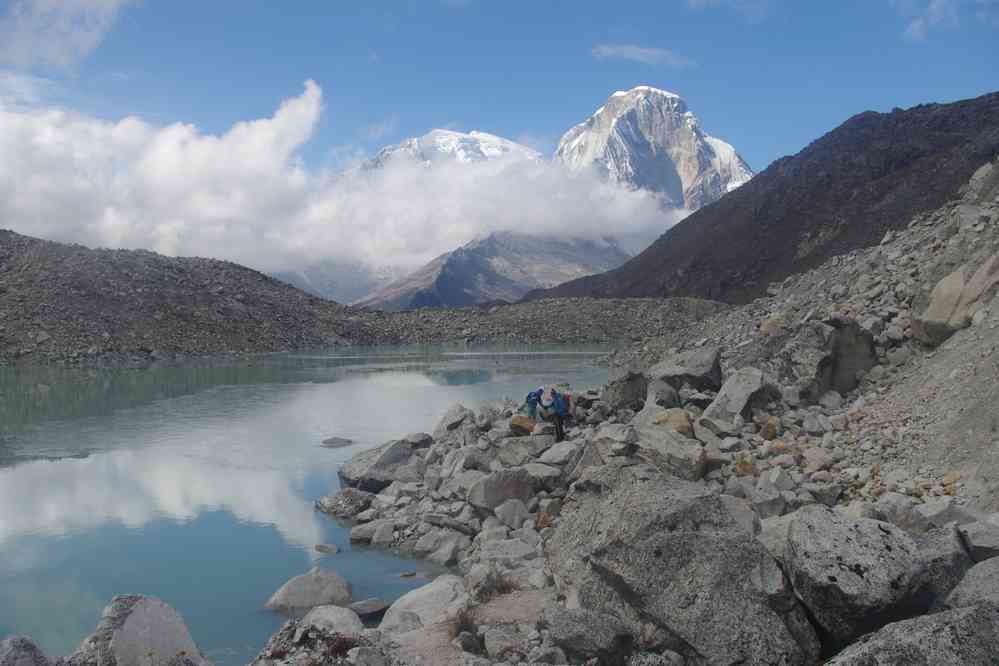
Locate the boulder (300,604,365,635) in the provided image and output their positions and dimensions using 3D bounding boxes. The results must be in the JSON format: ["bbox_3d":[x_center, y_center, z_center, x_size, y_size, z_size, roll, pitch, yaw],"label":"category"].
[{"bbox_3d":[-2.477,4.358,12.700,0.951,0.530,0.808,0,1,-11],"label":"boulder"}]

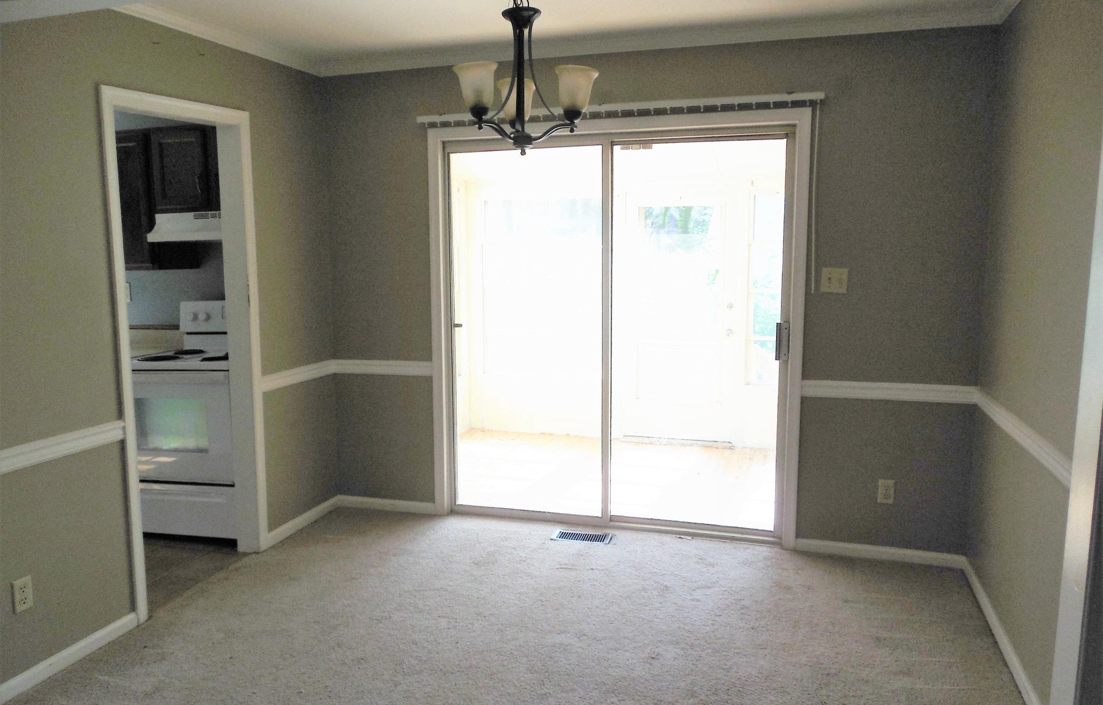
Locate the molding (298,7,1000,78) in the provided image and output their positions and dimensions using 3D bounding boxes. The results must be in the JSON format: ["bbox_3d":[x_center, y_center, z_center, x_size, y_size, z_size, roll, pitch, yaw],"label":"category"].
[{"bbox_3d":[0.329,-1.473,3.822,3.270,0.072,0.070,2,8,18],"label":"molding"}]

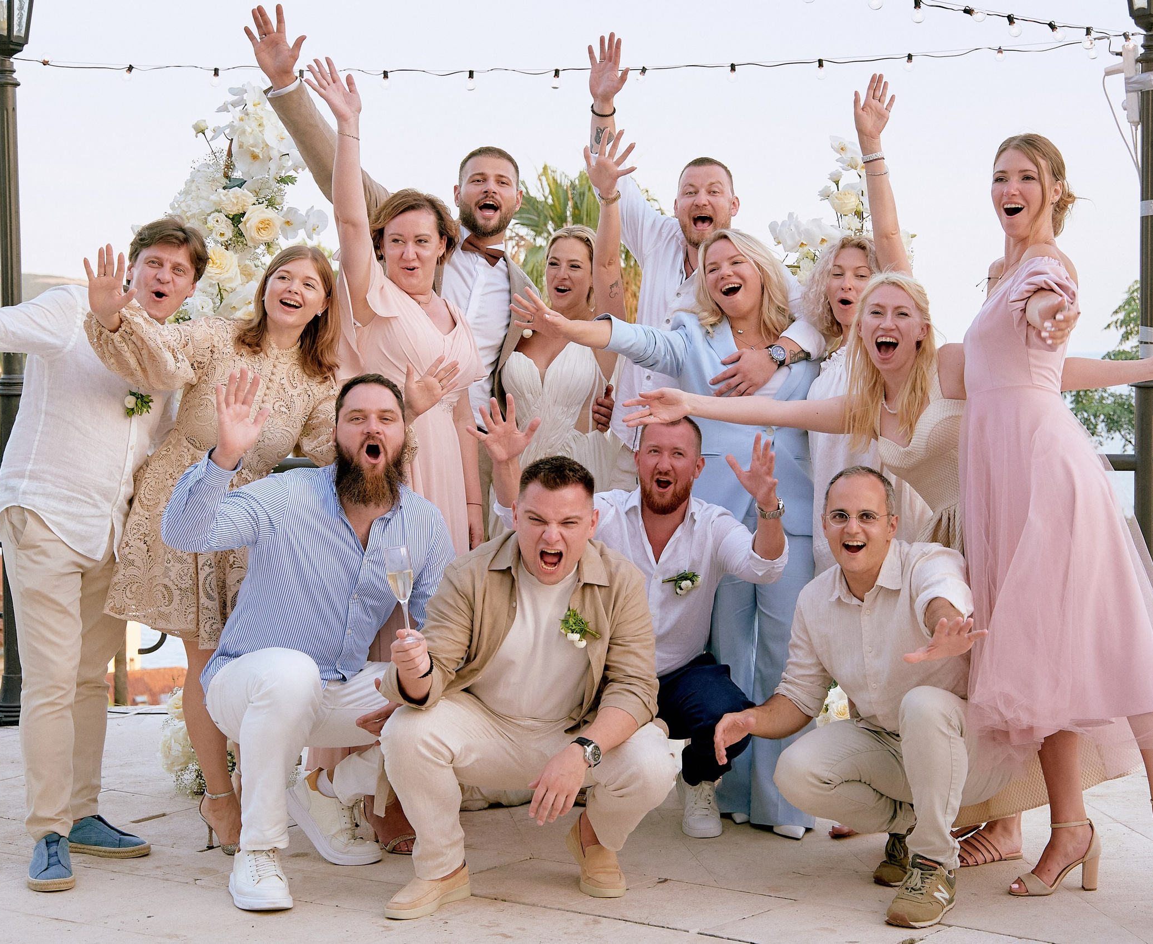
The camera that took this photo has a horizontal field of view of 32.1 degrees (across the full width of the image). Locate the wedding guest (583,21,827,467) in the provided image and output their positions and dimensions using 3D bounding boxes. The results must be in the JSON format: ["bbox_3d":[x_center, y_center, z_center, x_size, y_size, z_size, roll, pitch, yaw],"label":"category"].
[{"bbox_3d":[0.348,-0.134,5.602,0.700,2.140,0.500,-1,3,0],"label":"wedding guest"}]

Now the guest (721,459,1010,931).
[{"bbox_3d":[0.670,0.486,4.717,0.680,1.000,0.680,0,4,15],"label":"guest"}]

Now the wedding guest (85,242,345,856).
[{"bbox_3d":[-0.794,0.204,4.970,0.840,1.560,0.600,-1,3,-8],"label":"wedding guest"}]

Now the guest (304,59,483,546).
[{"bbox_3d":[-0.469,-0.043,5.206,0.520,2.020,0.450,-1,3,-12],"label":"guest"}]

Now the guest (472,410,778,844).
[{"bbox_3d":[0.149,0.378,5.352,0.810,1.150,0.600,-1,3,-2],"label":"guest"}]

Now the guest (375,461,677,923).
[{"bbox_3d":[-0.111,0.473,4.716,0.700,1.040,0.640,-1,3,0],"label":"guest"}]

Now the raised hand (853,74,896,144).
[{"bbox_3d":[0.783,-0.956,5.280,0.110,0.185,0.060,5,5,0],"label":"raised hand"}]

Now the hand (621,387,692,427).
[{"bbox_3d":[0.196,-0.158,4.900,0.180,0.095,0.070,-7,-19,-15],"label":"hand"}]

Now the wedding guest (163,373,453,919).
[{"bbox_3d":[-0.643,0.381,4.831,0.710,1.220,0.660,-1,3,-10],"label":"wedding guest"}]

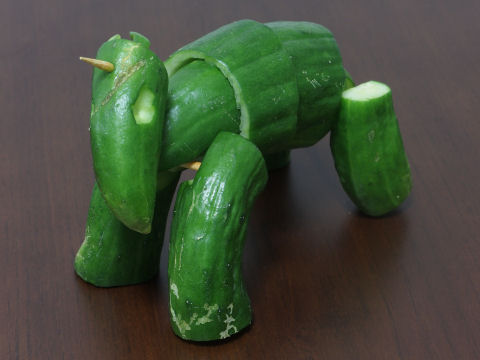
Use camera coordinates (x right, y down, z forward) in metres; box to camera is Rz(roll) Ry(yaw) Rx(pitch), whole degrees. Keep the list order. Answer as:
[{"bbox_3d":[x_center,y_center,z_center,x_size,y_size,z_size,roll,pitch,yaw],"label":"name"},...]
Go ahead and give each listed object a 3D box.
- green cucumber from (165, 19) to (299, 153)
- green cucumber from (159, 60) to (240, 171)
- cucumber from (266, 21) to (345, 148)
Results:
[{"bbox_3d":[-0.003,-0.033,0.623,0.053,0.053,0.042,22,35,36],"label":"green cucumber"},{"bbox_3d":[-0.019,-0.025,0.604,0.041,0.041,0.046,20,34,32],"label":"green cucumber"},{"bbox_3d":[0.024,-0.038,0.647,0.037,0.052,0.052,-20,34,-33],"label":"cucumber"}]

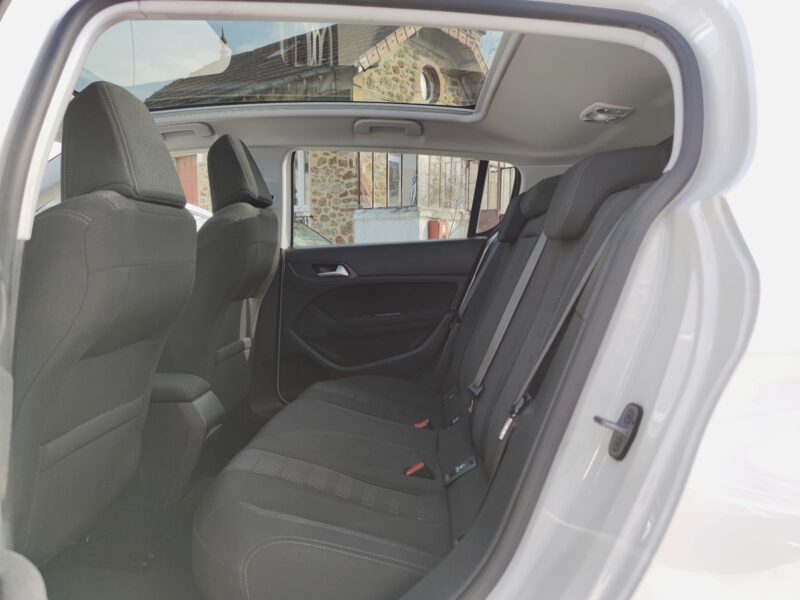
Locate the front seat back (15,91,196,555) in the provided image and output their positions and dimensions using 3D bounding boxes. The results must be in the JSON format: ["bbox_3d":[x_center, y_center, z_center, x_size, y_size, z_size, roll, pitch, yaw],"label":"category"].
[{"bbox_3d":[-0.633,0.027,1.085,0.300,0.830,0.500,12,6,1],"label":"front seat back"}]

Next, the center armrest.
[{"bbox_3d":[-0.678,0.225,1.469,0.310,0.068,0.180,0,6,2],"label":"center armrest"}]

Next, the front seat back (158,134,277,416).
[{"bbox_3d":[-0.604,-0.060,1.799,0.300,0.840,0.500,12,6,1],"label":"front seat back"}]

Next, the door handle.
[{"bbox_3d":[-0.253,-0.108,2.112,0.125,0.050,0.040,0,6,2],"label":"door handle"}]

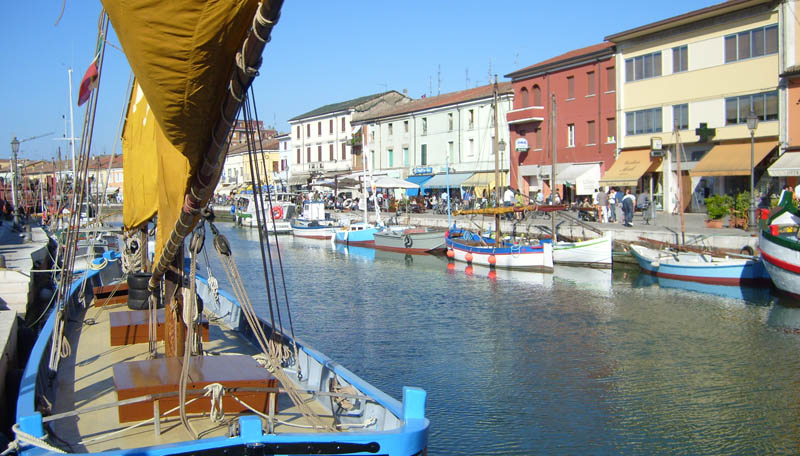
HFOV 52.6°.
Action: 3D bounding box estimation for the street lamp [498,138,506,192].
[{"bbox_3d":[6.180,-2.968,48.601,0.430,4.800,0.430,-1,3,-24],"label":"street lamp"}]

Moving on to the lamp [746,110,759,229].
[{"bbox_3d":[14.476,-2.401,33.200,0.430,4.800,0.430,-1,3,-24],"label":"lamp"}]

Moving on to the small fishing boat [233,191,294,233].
[{"bbox_3d":[-10.371,-1.201,62.057,2.900,2.800,9.500,-2,3,-21],"label":"small fishing boat"}]

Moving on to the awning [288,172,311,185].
[{"bbox_3d":[-12.512,-5.972,99.849,1.000,1.300,5.174,-2,3,-34],"label":"awning"}]

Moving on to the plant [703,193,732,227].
[{"bbox_3d":[12.648,-0.683,32.235,0.950,1.300,0.970,-2,3,-24],"label":"plant"}]

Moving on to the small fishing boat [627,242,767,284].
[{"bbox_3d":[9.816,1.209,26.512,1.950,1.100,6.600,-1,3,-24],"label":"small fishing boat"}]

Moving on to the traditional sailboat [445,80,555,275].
[{"bbox_3d":[3.845,-2.369,32.961,2.700,7.400,9.000,-2,3,-21],"label":"traditional sailboat"}]

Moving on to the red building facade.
[{"bbox_3d":[15.055,-7.053,59.981,8.000,11.350,13.021,-2,3,-24],"label":"red building facade"}]

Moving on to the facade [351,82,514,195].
[{"bbox_3d":[5.287,-7.478,78.355,8.000,10.850,27.883,-2,3,-30],"label":"facade"}]

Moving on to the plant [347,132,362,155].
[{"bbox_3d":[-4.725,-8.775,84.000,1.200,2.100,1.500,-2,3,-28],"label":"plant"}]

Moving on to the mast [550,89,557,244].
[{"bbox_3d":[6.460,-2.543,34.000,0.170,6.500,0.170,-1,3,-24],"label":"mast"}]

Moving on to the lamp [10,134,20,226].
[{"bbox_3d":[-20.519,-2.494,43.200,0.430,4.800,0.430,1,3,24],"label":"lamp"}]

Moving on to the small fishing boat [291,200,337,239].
[{"bbox_3d":[-5.554,-0.529,51.622,2.000,2.600,6.200,-2,3,-35],"label":"small fishing boat"}]

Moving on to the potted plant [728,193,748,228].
[{"bbox_3d":[14.019,-0.725,33.500,0.700,1.450,0.750,-1,3,-24],"label":"potted plant"}]

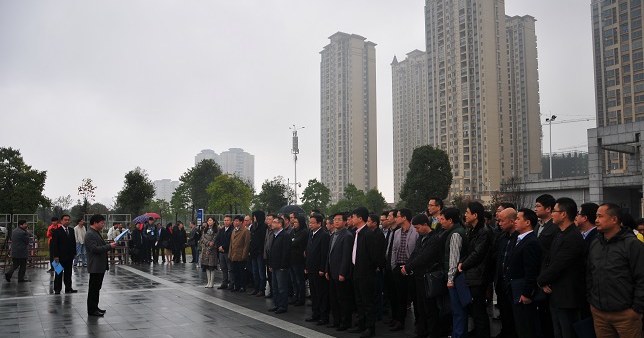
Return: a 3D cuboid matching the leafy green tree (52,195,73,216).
[{"bbox_3d":[-34.952,6.029,64.726,2.800,4.950,2.800,3,-7,-26],"label":"leafy green tree"}]

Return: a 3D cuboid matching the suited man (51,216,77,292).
[{"bbox_3d":[-5.632,1.859,10.462,0.550,1.730,0.350,5,-8,-39],"label":"suited man"}]

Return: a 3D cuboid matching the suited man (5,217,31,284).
[{"bbox_3d":[-8.095,2.162,12.743,0.620,1.660,0.500,2,-7,-22],"label":"suited man"}]

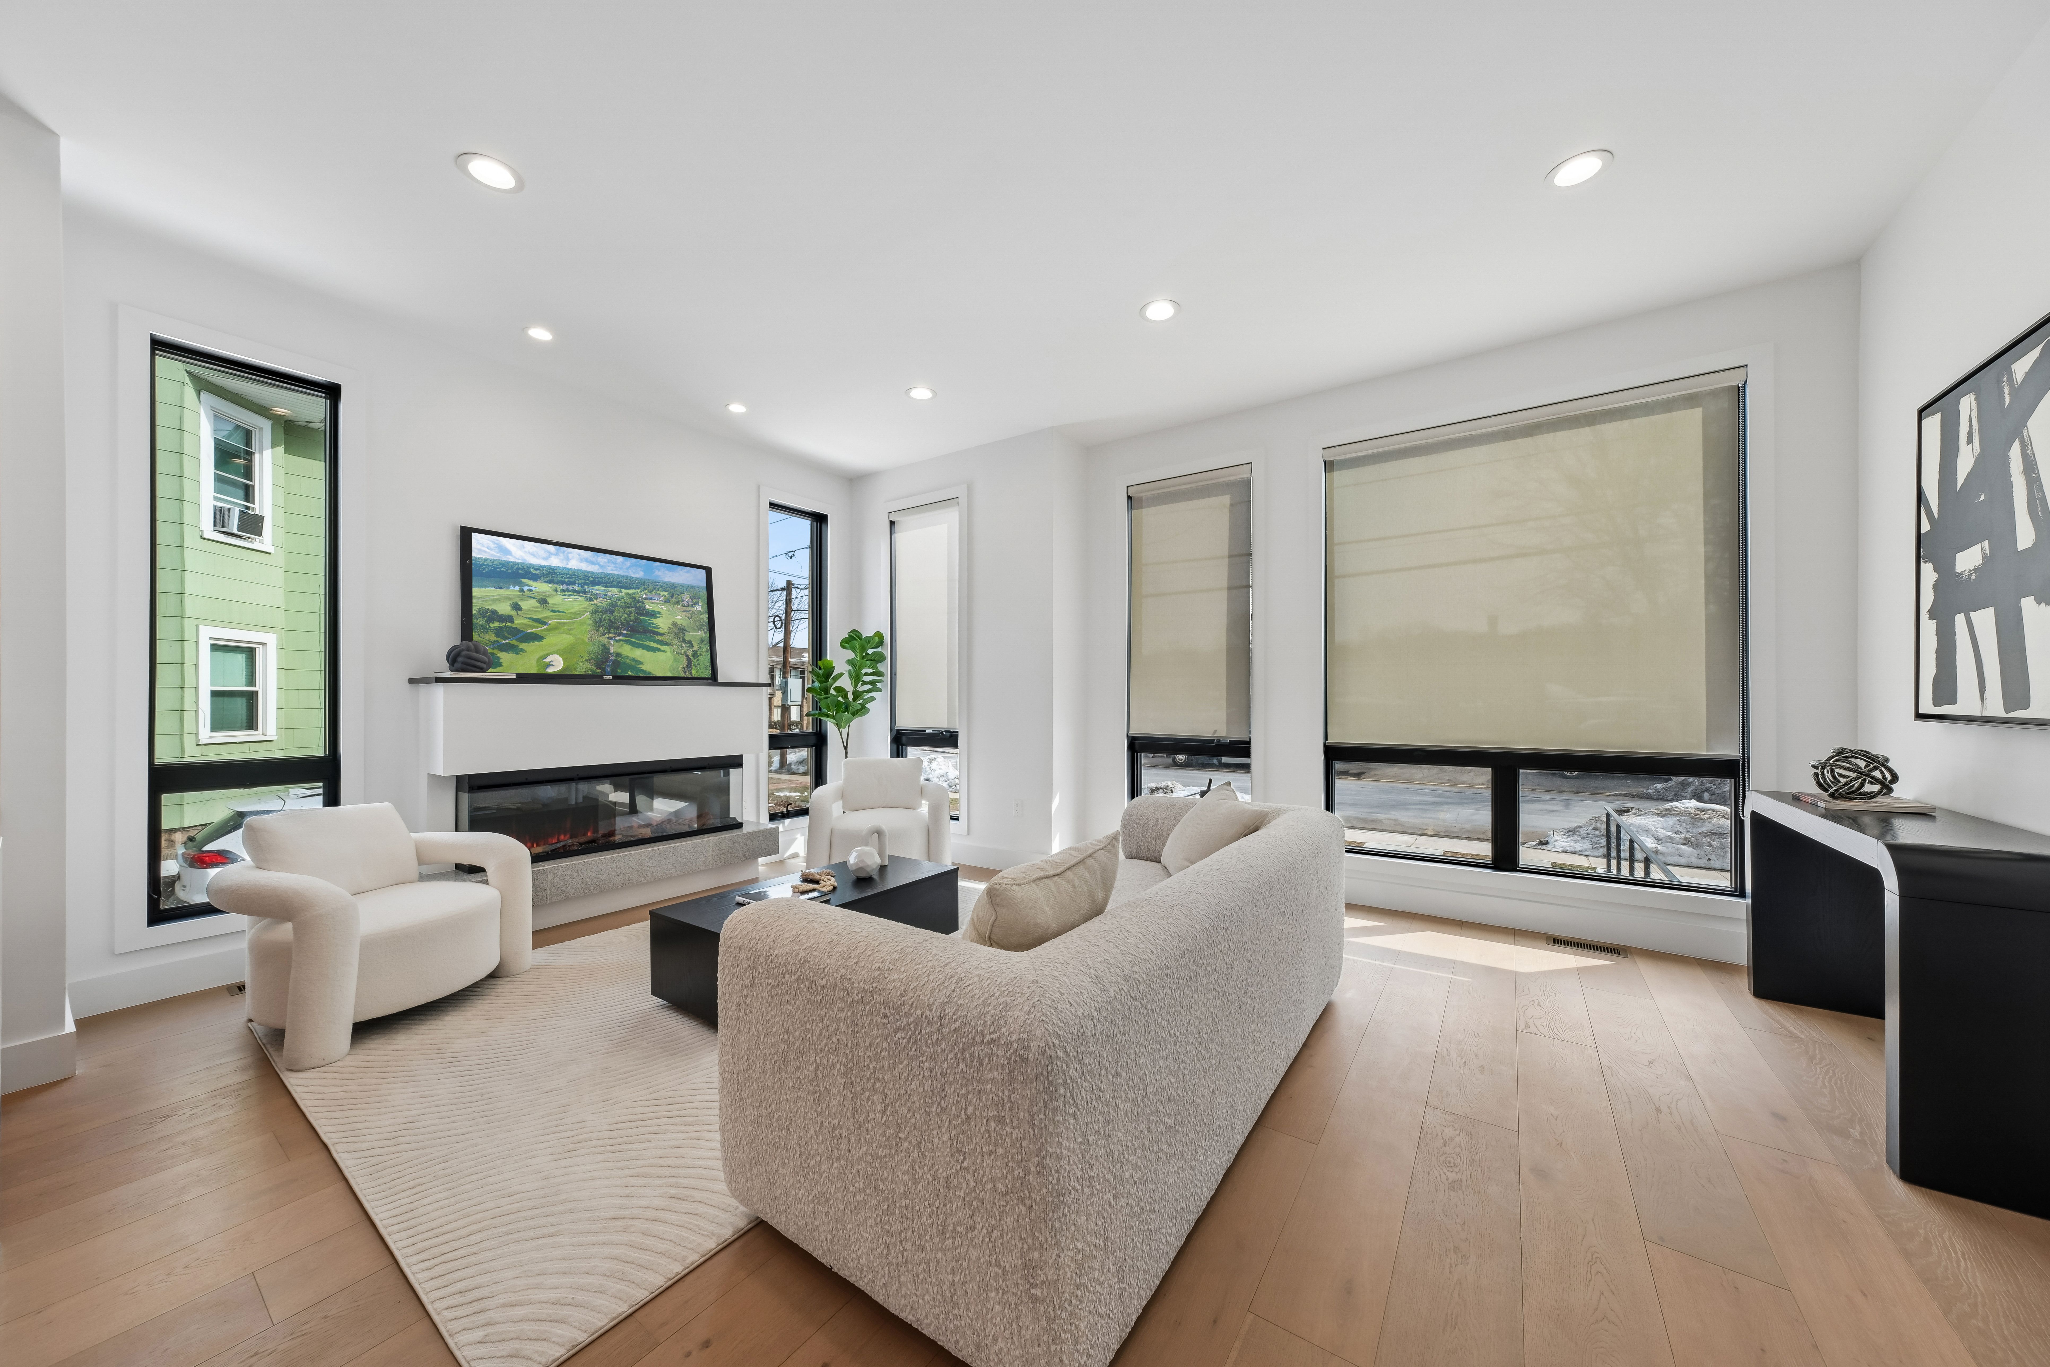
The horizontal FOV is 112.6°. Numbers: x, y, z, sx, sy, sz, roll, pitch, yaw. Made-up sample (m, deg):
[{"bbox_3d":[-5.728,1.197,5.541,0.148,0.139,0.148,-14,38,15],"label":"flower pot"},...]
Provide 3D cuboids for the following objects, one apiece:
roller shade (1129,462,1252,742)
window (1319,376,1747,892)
[{"bbox_3d":[1.058,-0.499,4.459,0.838,1.712,0.060,-1,-1,34],"label":"roller shade"},{"bbox_3d":[2.479,-0.210,3.523,1.739,2.347,0.100,-1,-1,34],"label":"window"}]

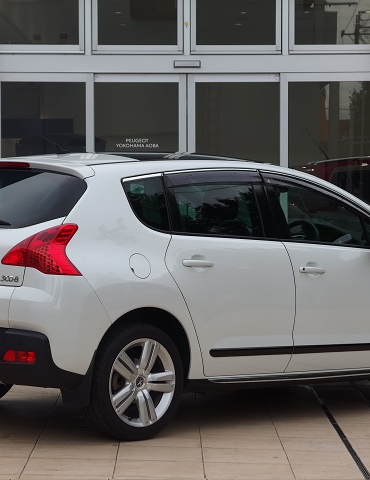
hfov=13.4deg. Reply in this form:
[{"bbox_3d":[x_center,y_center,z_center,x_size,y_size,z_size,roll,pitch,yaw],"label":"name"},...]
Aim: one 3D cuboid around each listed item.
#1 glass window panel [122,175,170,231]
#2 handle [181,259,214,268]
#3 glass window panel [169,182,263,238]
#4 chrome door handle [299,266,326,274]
[{"bbox_3d":[-0.201,-0.209,8.767,0.312,0.356,0.080,0,-18,-38],"label":"glass window panel"},{"bbox_3d":[0.070,0.131,8.804,0.225,0.042,0.047,0,2,-43],"label":"handle"},{"bbox_3d":[0.192,-0.179,9.093,0.820,0.367,0.070,0,-18,-43],"label":"glass window panel"},{"bbox_3d":[0.759,0.183,9.444,0.215,0.042,0.047,0,2,-43],"label":"chrome door handle"}]

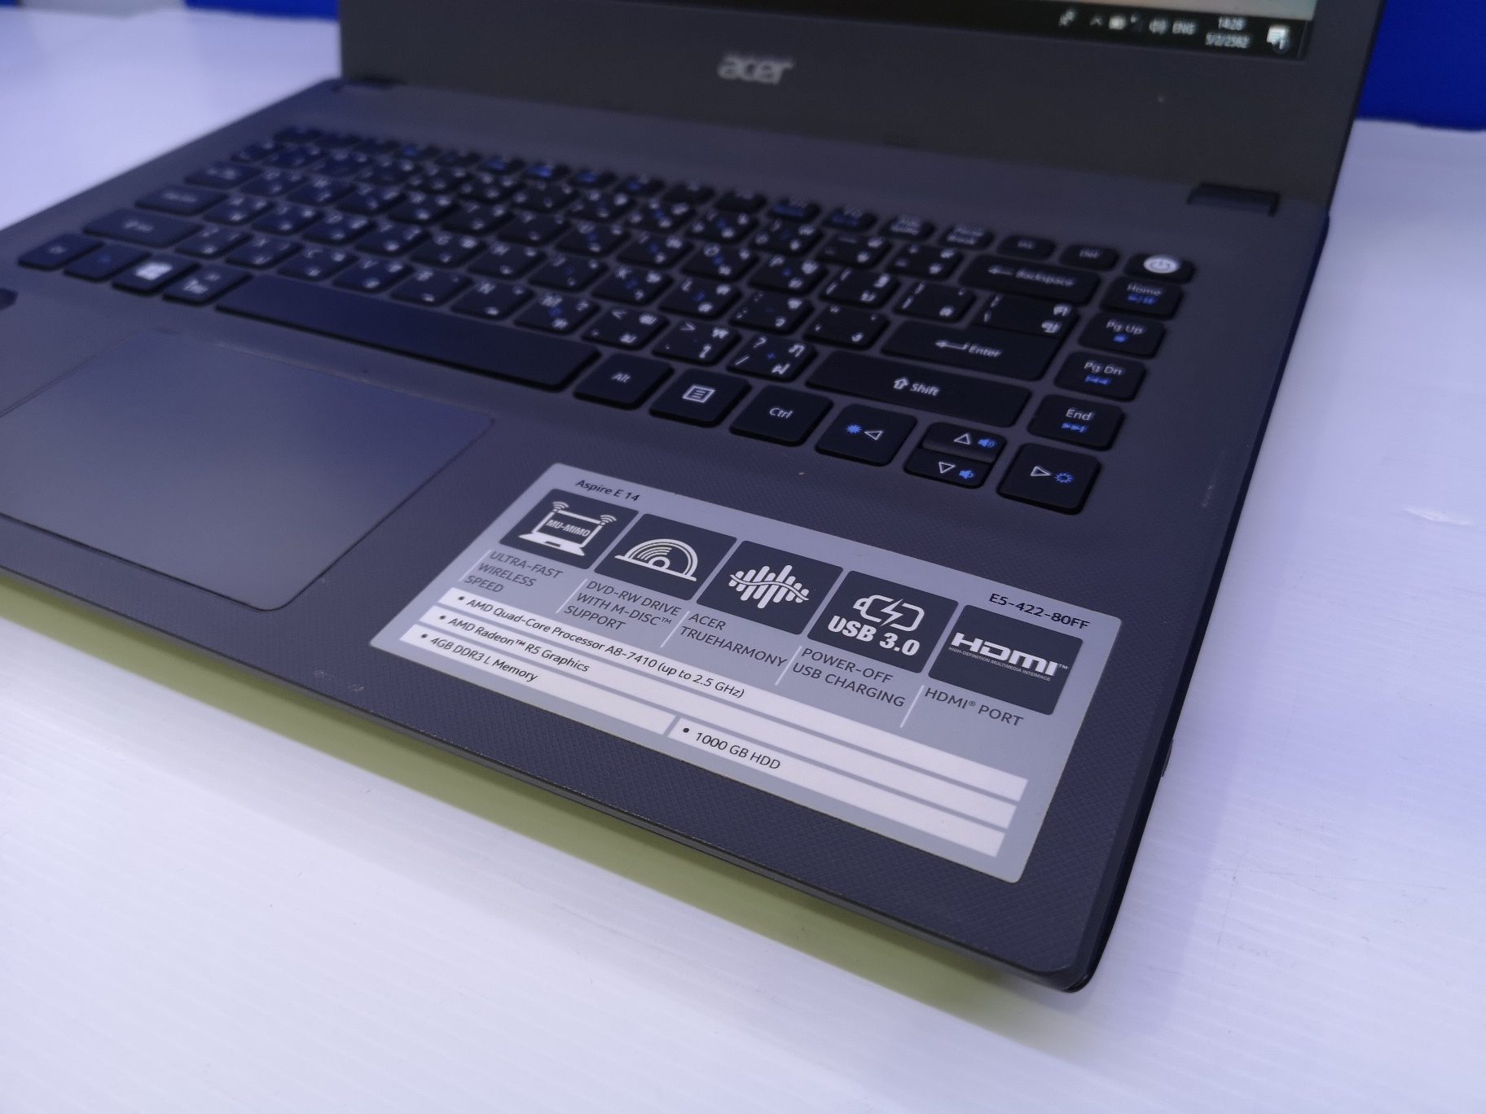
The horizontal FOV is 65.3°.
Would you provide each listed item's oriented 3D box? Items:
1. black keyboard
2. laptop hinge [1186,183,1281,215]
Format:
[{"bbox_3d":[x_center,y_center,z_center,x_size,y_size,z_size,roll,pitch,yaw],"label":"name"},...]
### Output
[{"bbox_3d":[-0.046,-0.076,0.297,0.292,0.004,0.105,16,44,23],"label":"black keyboard"},{"bbox_3d":[0.127,-0.093,0.300,0.020,0.006,0.011,16,44,23],"label":"laptop hinge"}]

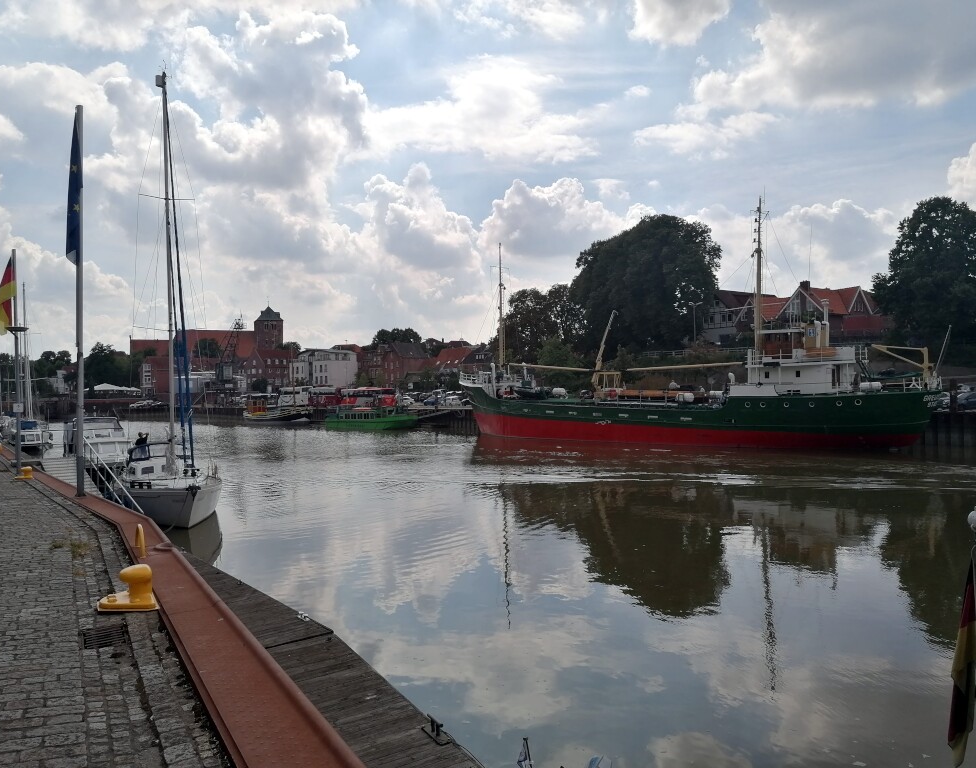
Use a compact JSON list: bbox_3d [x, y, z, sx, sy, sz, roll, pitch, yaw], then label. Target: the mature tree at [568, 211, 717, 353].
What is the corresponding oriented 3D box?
[{"bbox_3d":[27.607,-17.266,140.000,25.500,25.000,22.000,-1,-1,0],"label":"mature tree"}]

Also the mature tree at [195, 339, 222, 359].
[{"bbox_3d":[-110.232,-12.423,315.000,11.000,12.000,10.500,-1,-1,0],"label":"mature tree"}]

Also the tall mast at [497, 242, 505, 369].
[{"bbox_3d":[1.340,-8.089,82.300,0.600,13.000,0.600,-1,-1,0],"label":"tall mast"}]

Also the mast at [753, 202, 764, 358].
[{"bbox_3d":[20.460,-8.041,60.300,0.700,12.000,0.700,-1,-1,-41],"label":"mast"}]

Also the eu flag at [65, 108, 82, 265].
[{"bbox_3d":[-7.525,-3.586,14.500,0.350,2.830,0.250,-1,-1,-18],"label":"eu flag"}]

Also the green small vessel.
[{"bbox_3d":[-15.753,4.530,108.000,14.000,3.500,4.200,-2,-1,44],"label":"green small vessel"}]

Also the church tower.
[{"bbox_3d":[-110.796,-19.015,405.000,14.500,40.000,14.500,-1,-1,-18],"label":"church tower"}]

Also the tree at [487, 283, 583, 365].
[{"bbox_3d":[11.894,-14.398,200.000,24.000,21.000,18.000,-1,-1,0],"label":"tree"}]

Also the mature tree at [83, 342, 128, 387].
[{"bbox_3d":[-101.262,-4.645,212.000,11.700,12.600,11.000,-1,-1,0],"label":"mature tree"}]

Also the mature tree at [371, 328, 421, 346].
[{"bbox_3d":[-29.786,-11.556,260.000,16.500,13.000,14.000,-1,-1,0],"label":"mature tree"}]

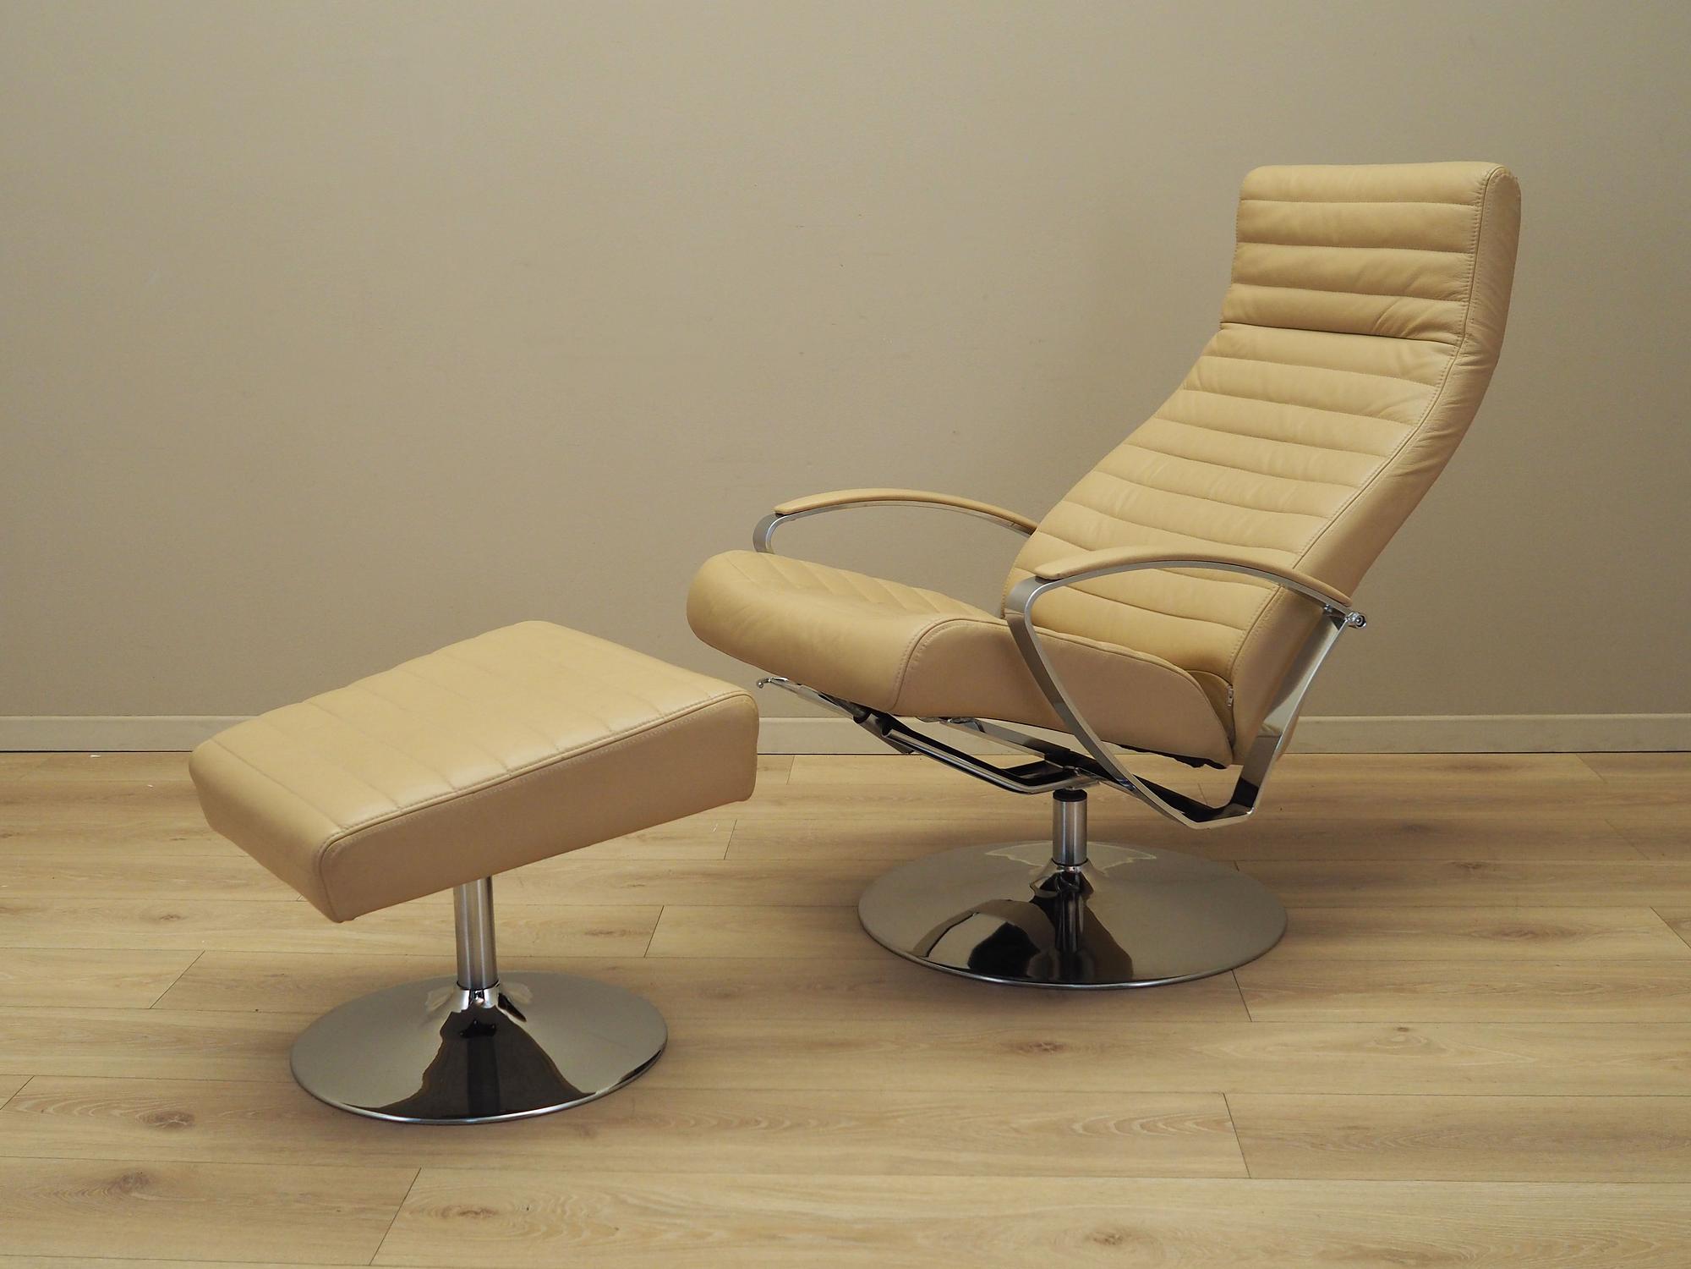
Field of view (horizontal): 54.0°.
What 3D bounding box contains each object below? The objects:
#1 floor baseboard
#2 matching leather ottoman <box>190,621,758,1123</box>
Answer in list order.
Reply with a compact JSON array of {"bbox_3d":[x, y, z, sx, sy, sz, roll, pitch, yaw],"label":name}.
[{"bbox_3d":[-0.045,0.187,3.114,3.154,0.066,0.018,0,13,3],"label":"floor baseboard"},{"bbox_3d":[-0.454,0.280,2.006,0.499,0.453,0.489,-10,16,-35],"label":"matching leather ottoman"}]

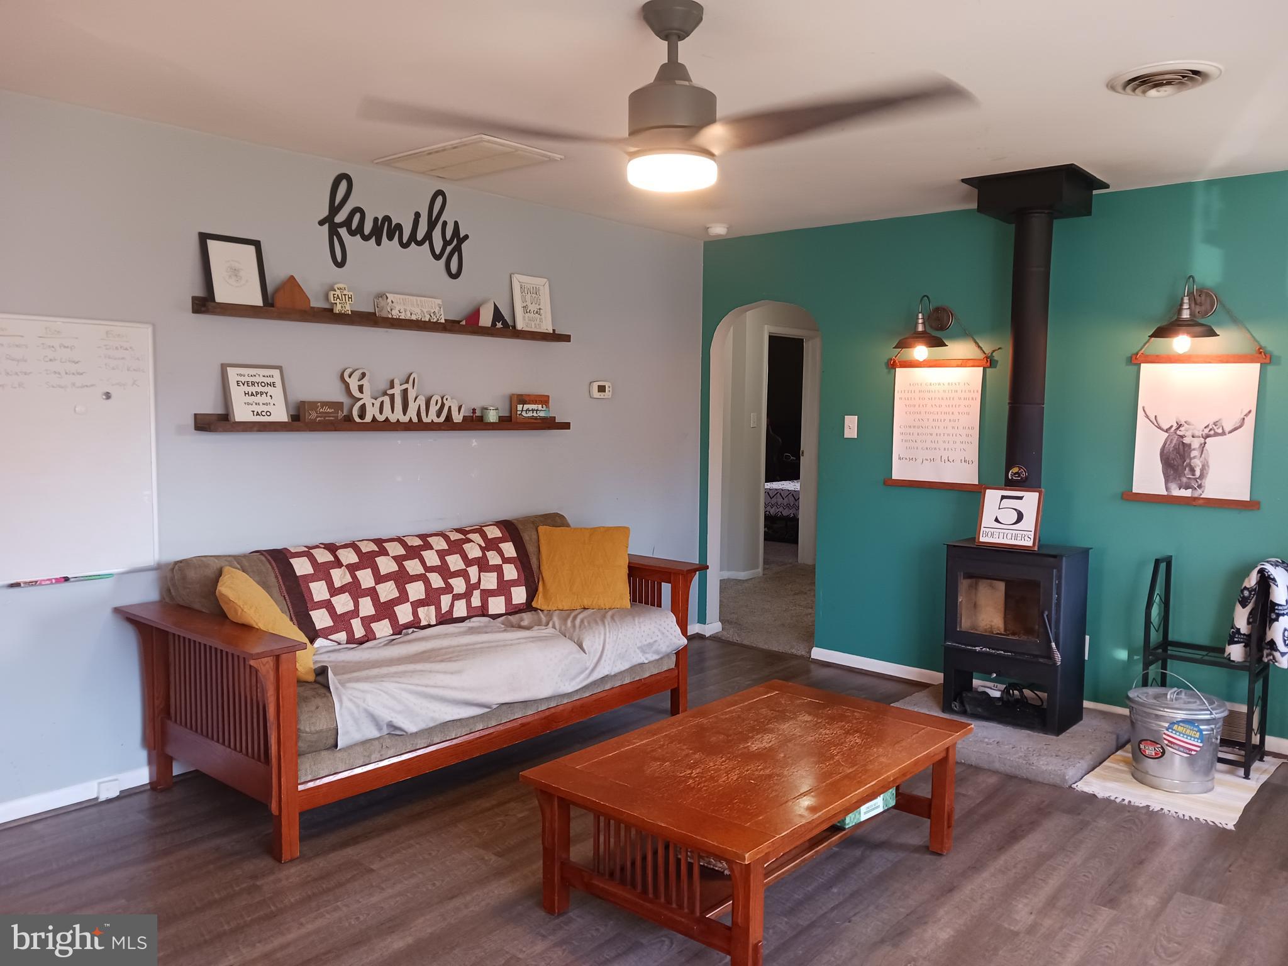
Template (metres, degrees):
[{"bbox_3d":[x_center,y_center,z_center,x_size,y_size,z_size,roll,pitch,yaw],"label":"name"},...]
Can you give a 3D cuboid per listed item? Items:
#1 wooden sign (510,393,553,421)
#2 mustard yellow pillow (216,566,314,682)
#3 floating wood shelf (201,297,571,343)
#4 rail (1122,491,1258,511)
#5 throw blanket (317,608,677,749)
[{"bbox_3d":[-0.565,-0.360,5.006,0.041,0.153,0.223,5,6,40],"label":"wooden sign"},{"bbox_3d":[-1.272,0.487,3.446,0.138,0.438,0.438,-42,13,-17],"label":"mustard yellow pillow"},{"bbox_3d":[-1.025,-0.703,4.407,0.128,0.069,1.871,5,6,40],"label":"floating wood shelf"},{"bbox_3d":[2.352,0.077,4.331,0.532,0.034,0.020,5,6,42],"label":"rail"},{"bbox_3d":[-0.600,0.678,4.084,0.571,0.246,1.773,5,6,40],"label":"throw blanket"}]

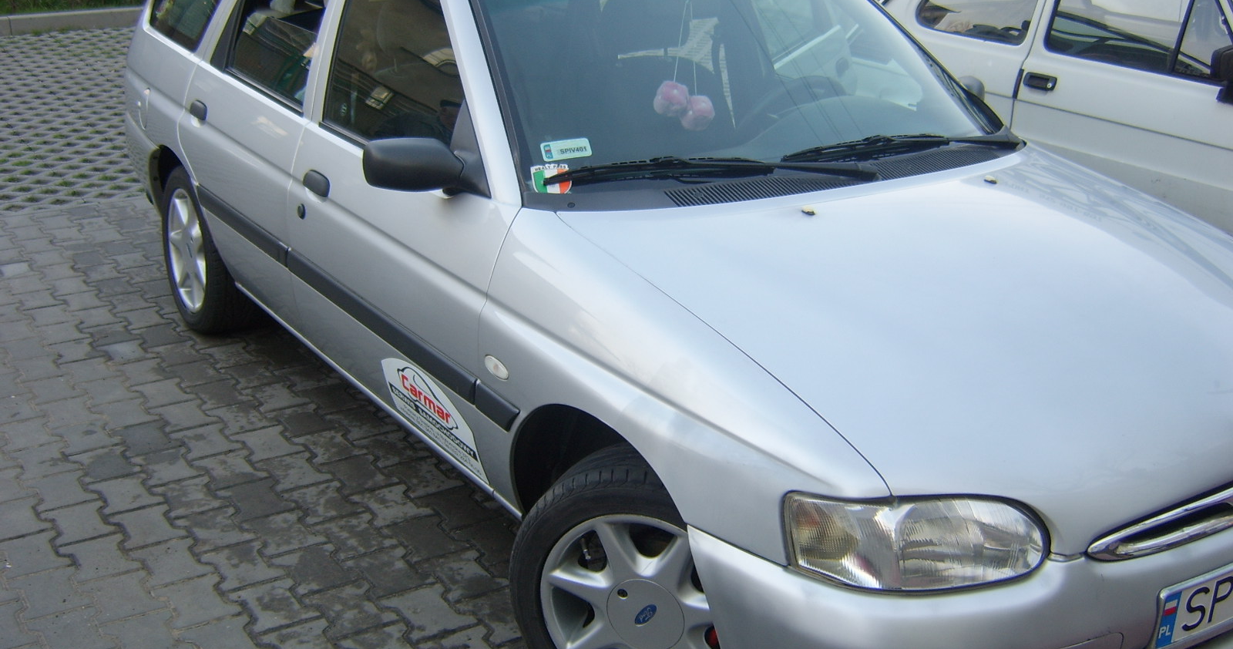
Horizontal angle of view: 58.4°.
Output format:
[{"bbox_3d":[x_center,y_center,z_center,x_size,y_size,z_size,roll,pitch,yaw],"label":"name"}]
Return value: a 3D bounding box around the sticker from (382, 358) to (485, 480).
[{"bbox_3d":[-0.444,0.215,2.625,0.015,0.175,0.450,-19,29,-32],"label":"sticker"}]

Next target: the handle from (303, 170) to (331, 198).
[{"bbox_3d":[-0.787,-0.369,2.900,0.038,0.056,0.125,-13,26,-35],"label":"handle"}]

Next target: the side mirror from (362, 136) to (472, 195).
[{"bbox_3d":[-0.425,-0.341,2.360,0.190,0.110,0.100,-13,26,-35],"label":"side mirror"}]

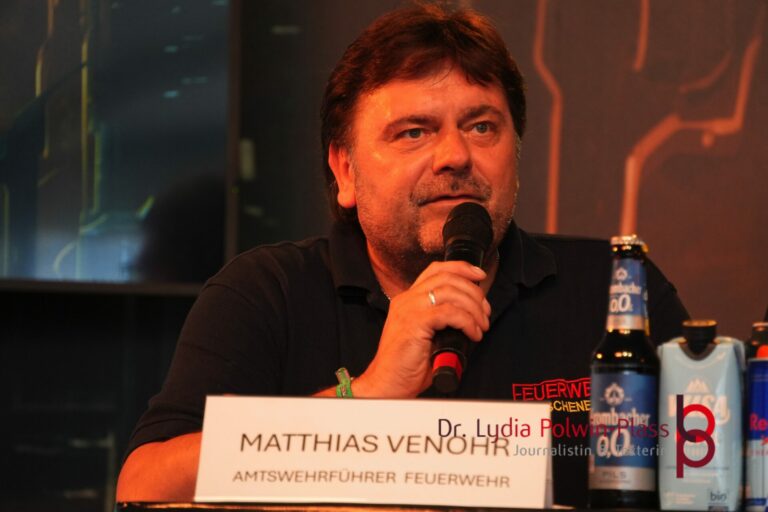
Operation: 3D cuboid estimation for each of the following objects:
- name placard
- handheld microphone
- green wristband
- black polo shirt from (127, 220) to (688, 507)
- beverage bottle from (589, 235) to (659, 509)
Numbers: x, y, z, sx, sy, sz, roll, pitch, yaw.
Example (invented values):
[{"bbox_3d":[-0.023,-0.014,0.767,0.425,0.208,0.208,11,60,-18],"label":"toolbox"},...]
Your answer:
[{"bbox_3d":[-0.006,0.170,4.497,0.298,0.092,0.100,1,-3,6],"label":"name placard"},{"bbox_3d":[0.067,0.036,4.750,0.049,0.049,0.258,8,37,0],"label":"handheld microphone"},{"bbox_3d":[-0.033,0.140,4.700,0.018,0.068,0.060,-13,0,6],"label":"green wristband"},{"bbox_3d":[0.018,0.260,5.030,0.535,0.580,0.350,2,-3,-7],"label":"black polo shirt"},{"bbox_3d":[0.210,0.102,4.545,0.061,0.238,0.061,1,-3,0],"label":"beverage bottle"}]

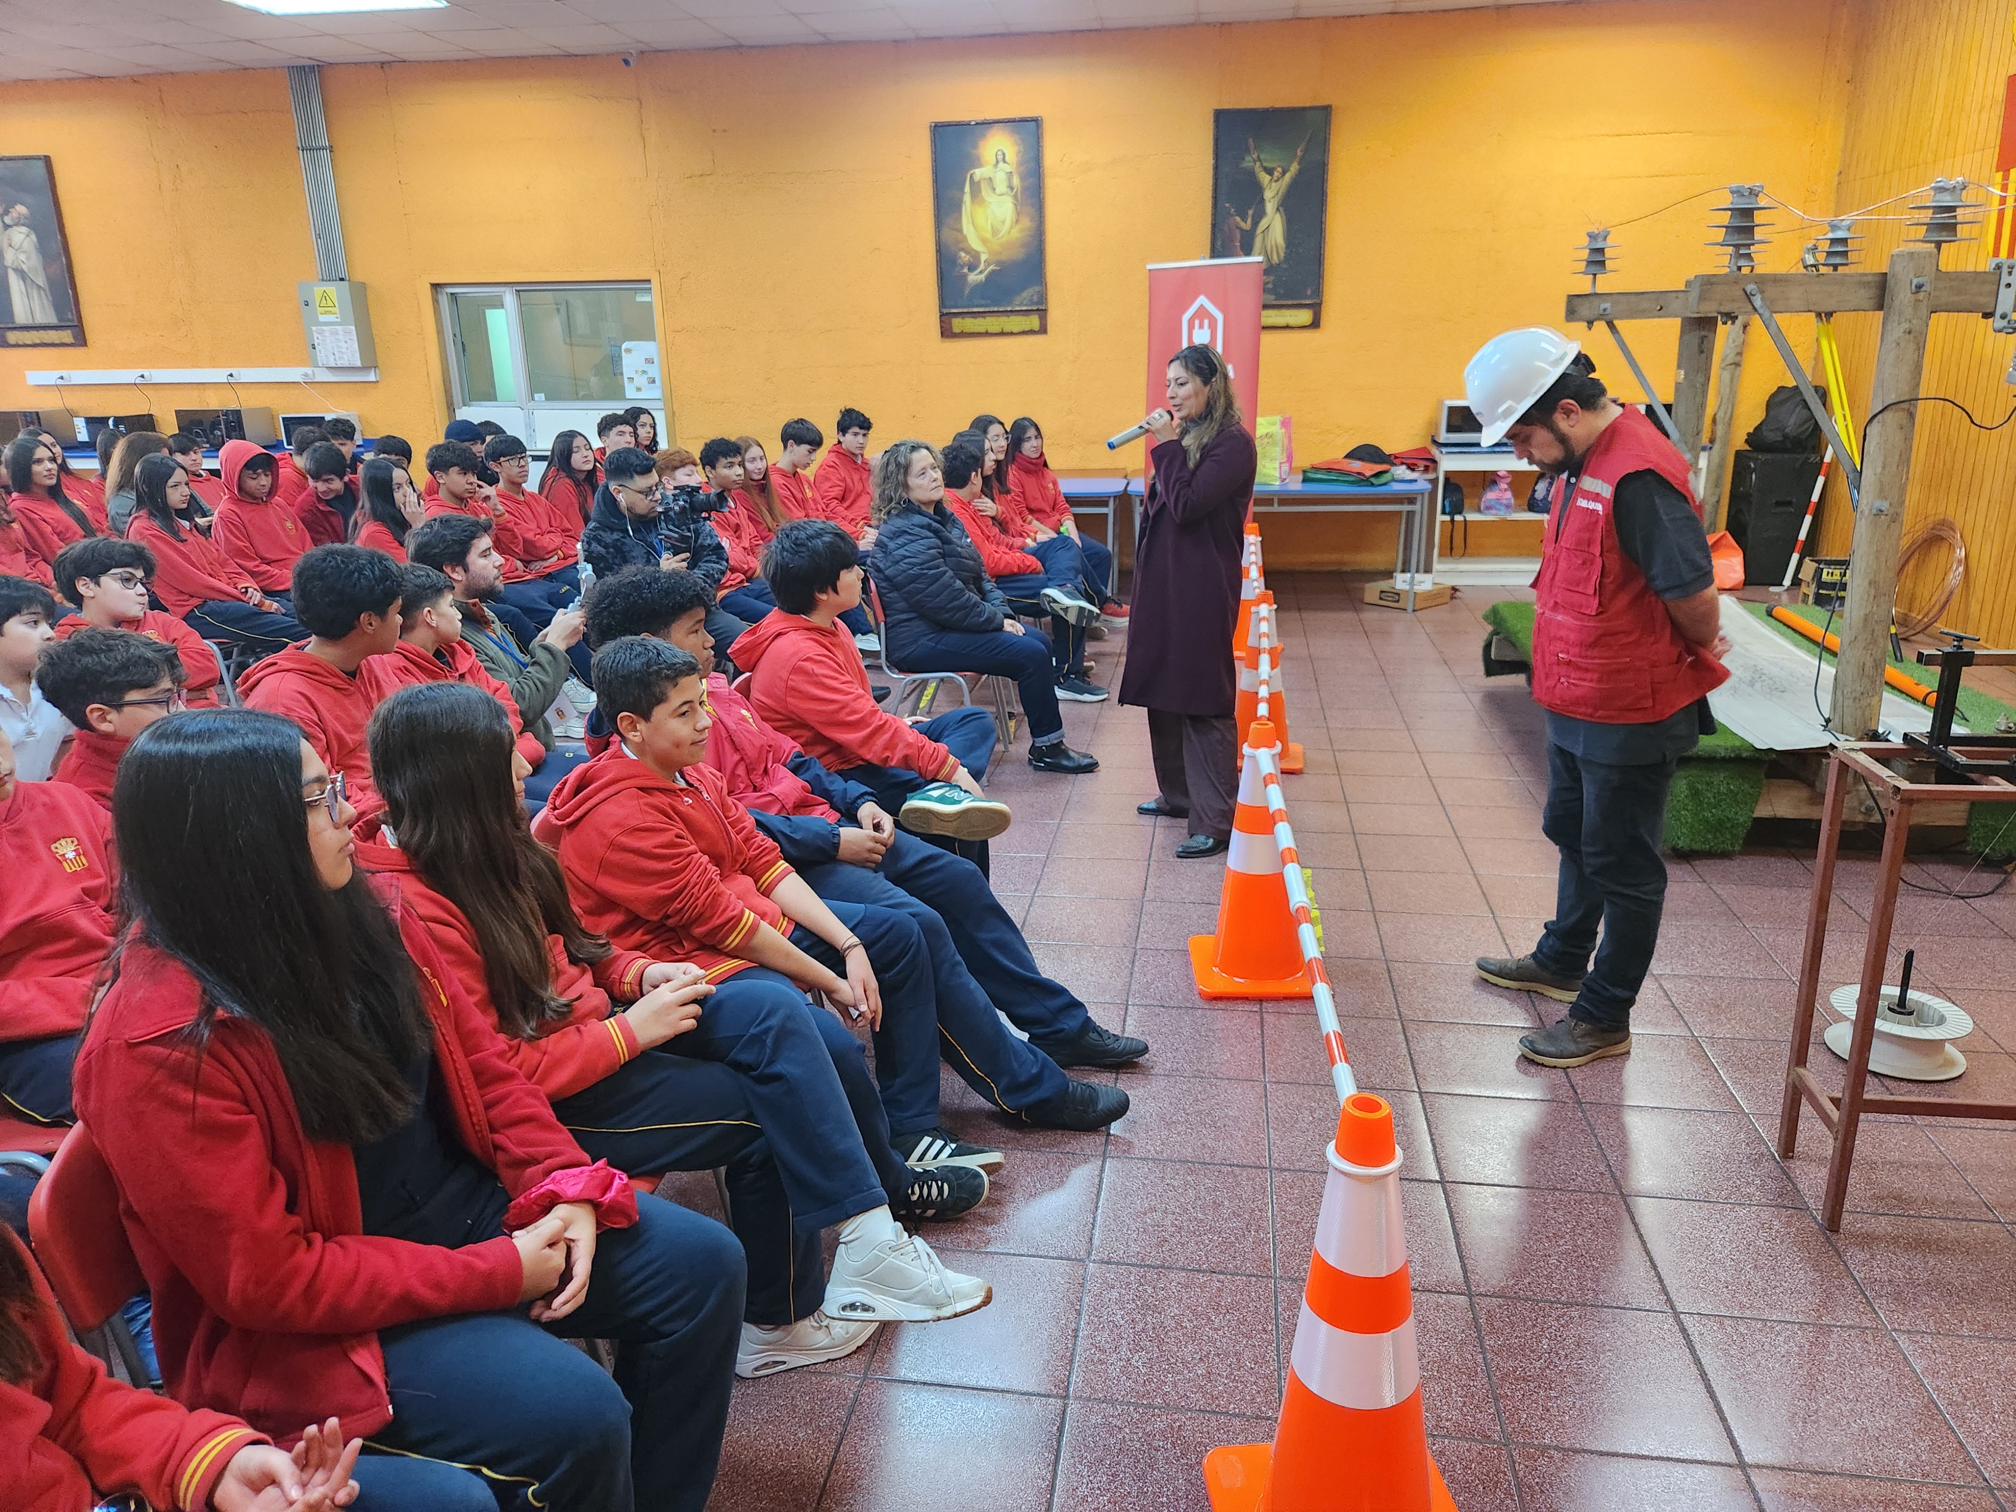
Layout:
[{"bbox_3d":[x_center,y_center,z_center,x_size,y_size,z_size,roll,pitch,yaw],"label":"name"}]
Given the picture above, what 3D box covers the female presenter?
[{"bbox_3d":[0.595,-0.506,4.436,0.430,1.635,0.470,-5,18,-10],"label":"female presenter"}]

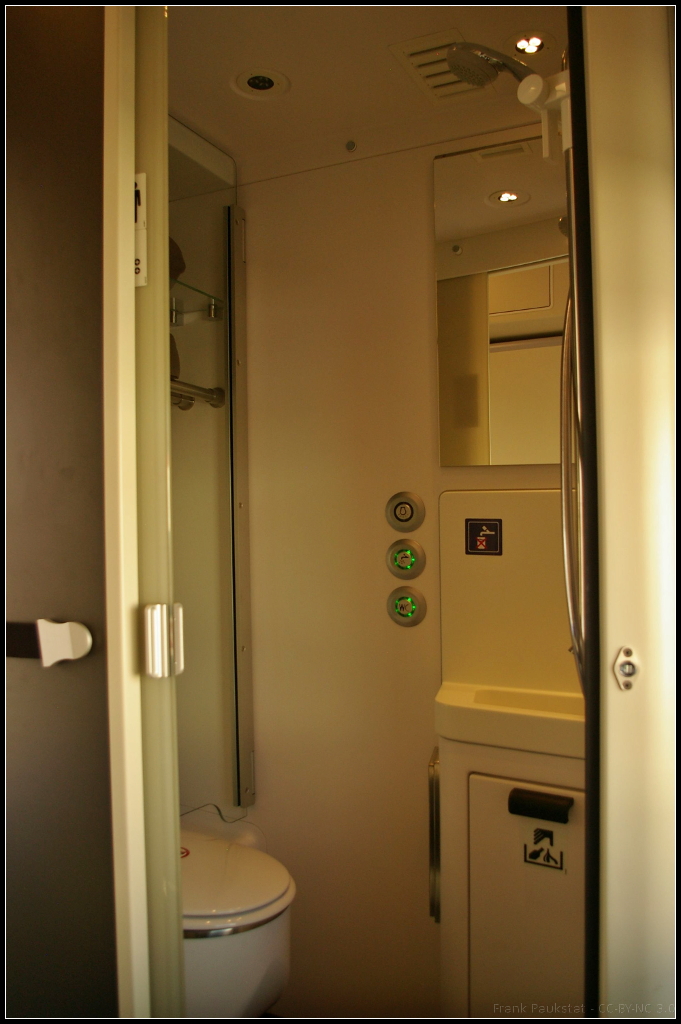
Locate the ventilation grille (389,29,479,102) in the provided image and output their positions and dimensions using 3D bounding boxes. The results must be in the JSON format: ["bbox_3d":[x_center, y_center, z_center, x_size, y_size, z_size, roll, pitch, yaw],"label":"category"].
[{"bbox_3d":[0.196,-0.837,1.444,0.127,0.020,0.235,-1,0,27],"label":"ventilation grille"}]

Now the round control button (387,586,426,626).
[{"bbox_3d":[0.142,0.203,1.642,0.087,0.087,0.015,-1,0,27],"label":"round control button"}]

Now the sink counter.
[{"bbox_3d":[0.384,0.390,1.429,0.420,0.070,0.185,-1,0,27],"label":"sink counter"}]

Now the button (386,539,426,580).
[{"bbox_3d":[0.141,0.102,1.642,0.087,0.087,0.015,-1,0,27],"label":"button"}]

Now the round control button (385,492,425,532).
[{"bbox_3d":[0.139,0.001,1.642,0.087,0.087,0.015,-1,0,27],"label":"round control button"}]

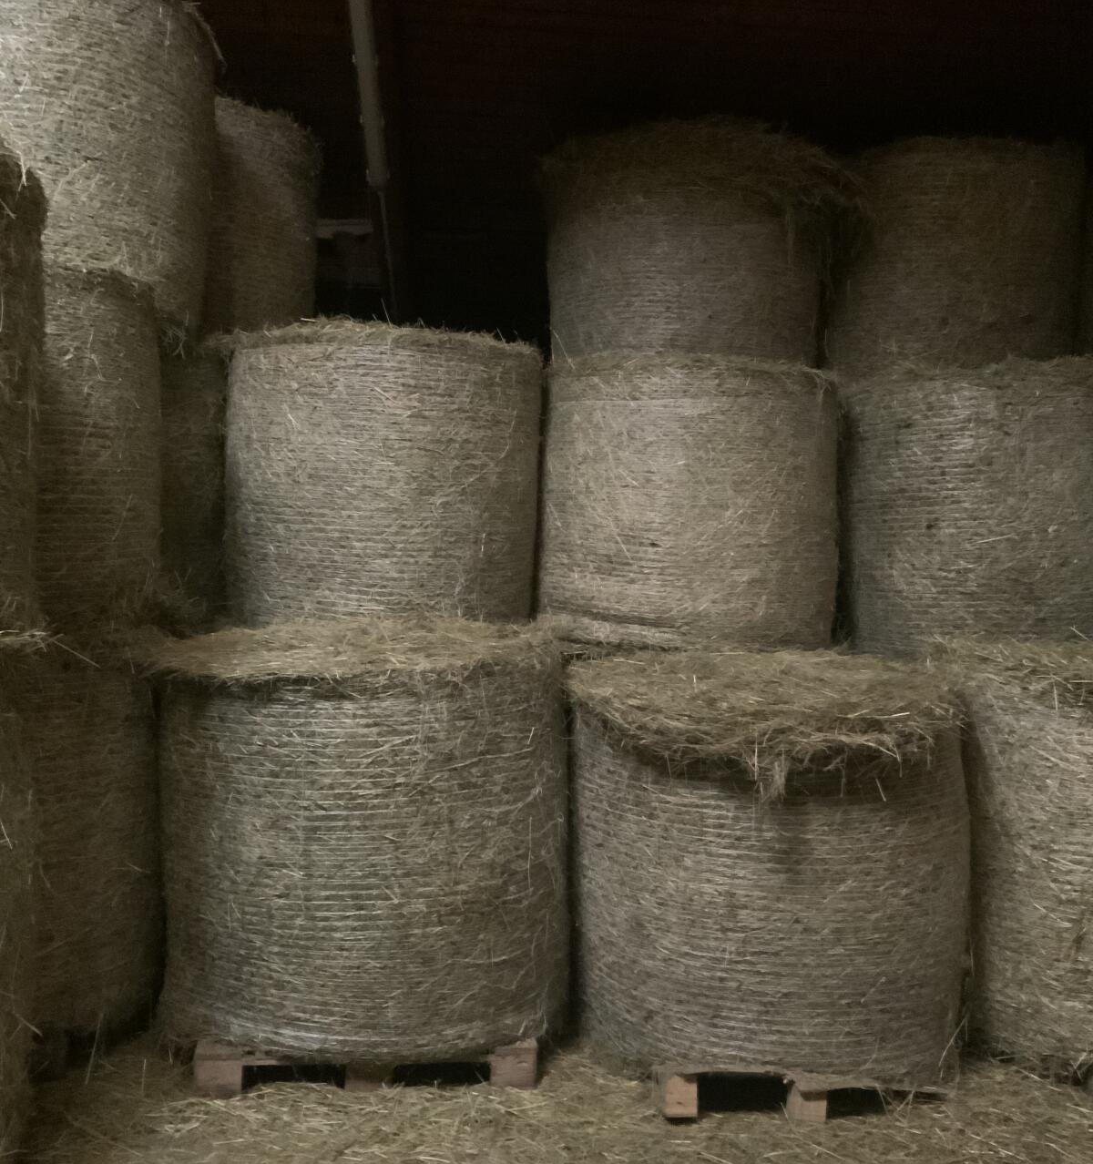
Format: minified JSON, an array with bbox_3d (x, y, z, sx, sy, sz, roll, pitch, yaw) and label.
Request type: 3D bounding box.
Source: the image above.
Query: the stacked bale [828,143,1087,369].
[{"bbox_3d":[2.296,-1.716,6.858,1.365,1.180,1.365,1,3,18],"label":"stacked bale"}]

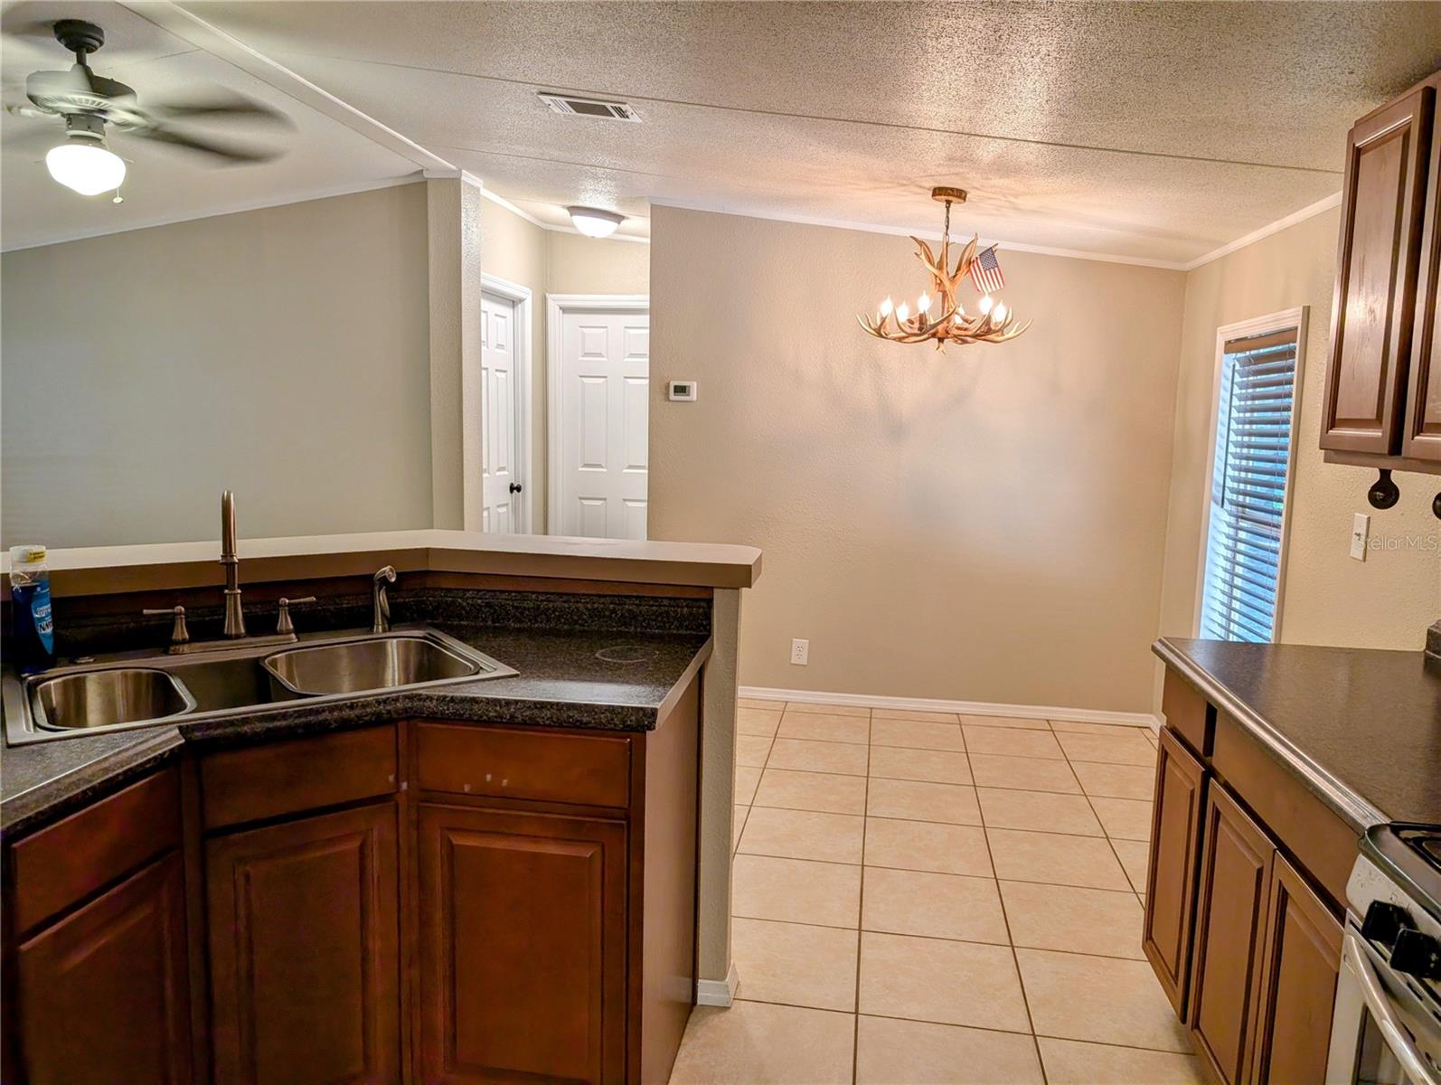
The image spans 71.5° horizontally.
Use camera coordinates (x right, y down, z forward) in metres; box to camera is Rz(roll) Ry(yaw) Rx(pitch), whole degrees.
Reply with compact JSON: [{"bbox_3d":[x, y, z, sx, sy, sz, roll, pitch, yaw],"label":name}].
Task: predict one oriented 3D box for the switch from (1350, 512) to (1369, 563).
[{"bbox_3d":[1.746,-0.014,2.734,0.012,0.118,0.072,3,7,9],"label":"switch"}]

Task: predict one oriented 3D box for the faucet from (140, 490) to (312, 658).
[{"bbox_3d":[-0.981,0.061,2.029,0.335,0.335,0.255,-3,9,-32],"label":"faucet"}]

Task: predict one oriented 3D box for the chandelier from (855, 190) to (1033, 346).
[{"bbox_3d":[0.847,-1.018,3.775,0.650,0.595,0.650,3,7,9],"label":"chandelier"}]

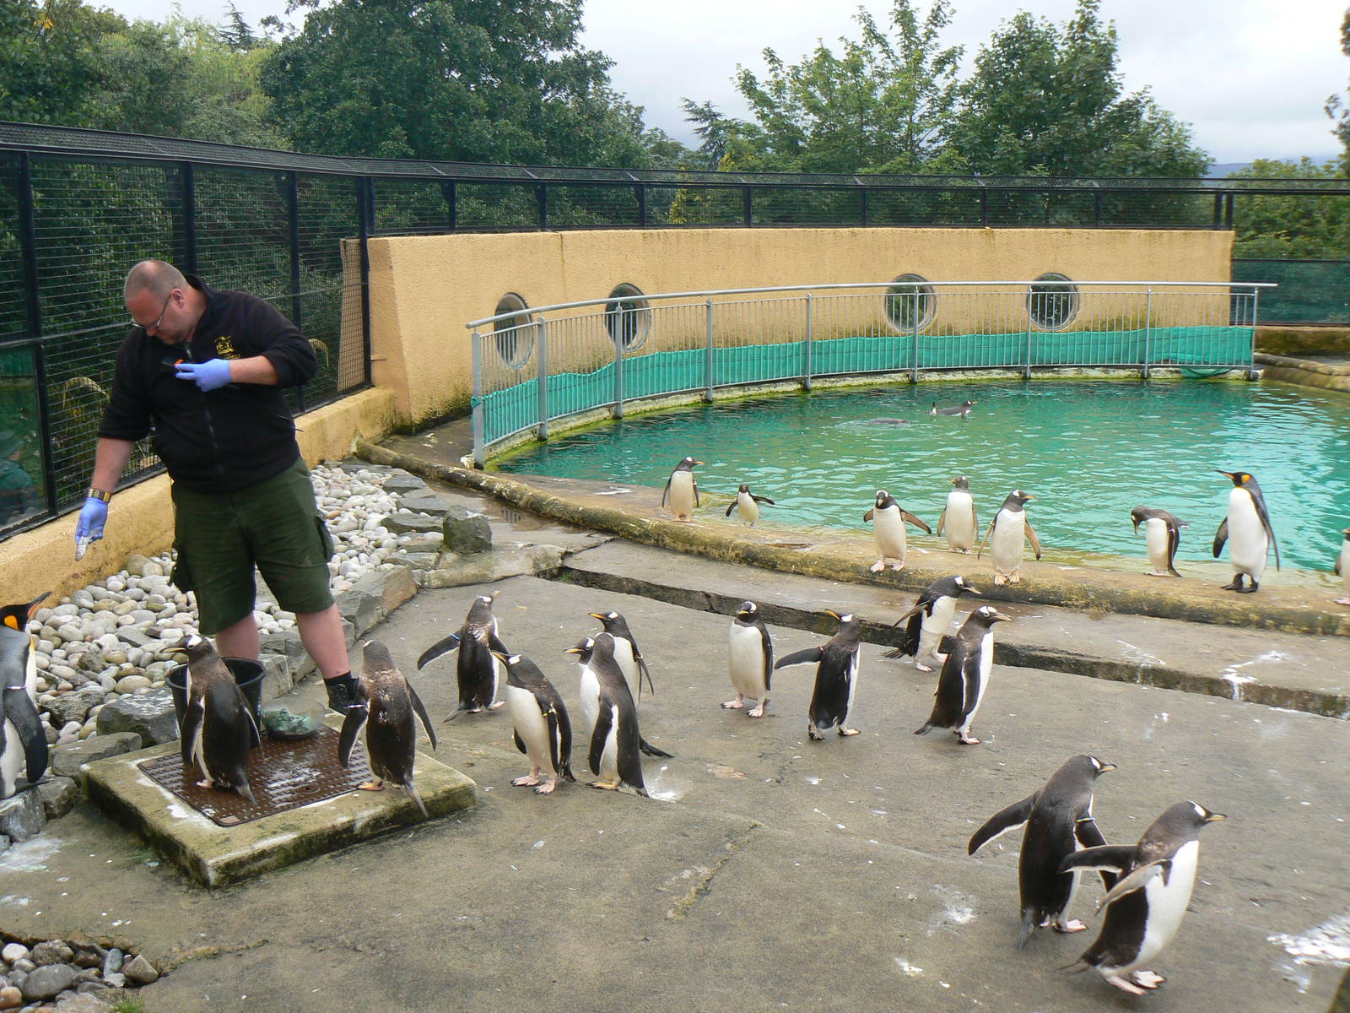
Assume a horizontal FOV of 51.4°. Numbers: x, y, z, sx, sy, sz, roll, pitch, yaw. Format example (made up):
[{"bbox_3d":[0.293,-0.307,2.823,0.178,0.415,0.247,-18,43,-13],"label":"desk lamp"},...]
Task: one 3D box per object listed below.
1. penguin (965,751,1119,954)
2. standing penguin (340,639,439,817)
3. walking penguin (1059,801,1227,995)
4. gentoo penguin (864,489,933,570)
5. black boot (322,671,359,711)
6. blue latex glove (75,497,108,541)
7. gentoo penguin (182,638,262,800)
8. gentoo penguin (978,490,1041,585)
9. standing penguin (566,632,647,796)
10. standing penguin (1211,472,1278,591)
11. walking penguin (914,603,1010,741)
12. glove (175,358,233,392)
[{"bbox_3d":[1.057,0.924,3.921,0.350,0.510,0.430,-9,15,-39],"label":"penguin"},{"bbox_3d":[-0.941,0.697,4.608,0.330,0.510,0.360,-7,14,-33],"label":"standing penguin"},{"bbox_3d":[1.289,1.036,3.863,0.440,0.540,0.290,6,13,24],"label":"walking penguin"},{"bbox_3d":[1.225,0.122,7.658,0.370,0.430,0.260,4,12,17],"label":"gentoo penguin"},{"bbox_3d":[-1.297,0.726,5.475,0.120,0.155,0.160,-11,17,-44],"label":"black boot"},{"bbox_3d":[-2.054,0.046,4.950,0.105,0.165,0.100,4,12,15],"label":"blue latex glove"},{"bbox_3d":[-1.498,0.690,4.631,0.360,0.505,0.280,9,14,37],"label":"gentoo penguin"},{"bbox_3d":[1.832,0.147,7.646,0.290,0.510,0.230,1,12,4],"label":"gentoo penguin"},{"bbox_3d":[-0.243,0.733,5.055,0.290,0.580,0.230,7,14,27],"label":"standing penguin"},{"bbox_3d":[3.065,0.116,7.506,0.280,0.640,0.280,-10,16,-39],"label":"standing penguin"},{"bbox_3d":[1.173,0.668,5.708,0.380,0.570,0.220,1,12,5],"label":"walking penguin"},{"bbox_3d":[-1.652,-0.460,4.920,0.200,0.115,0.090,-2,12,-13],"label":"glove"}]

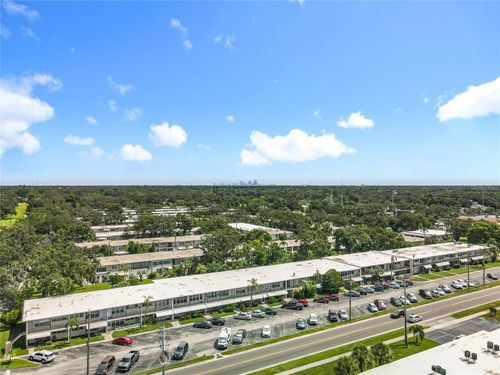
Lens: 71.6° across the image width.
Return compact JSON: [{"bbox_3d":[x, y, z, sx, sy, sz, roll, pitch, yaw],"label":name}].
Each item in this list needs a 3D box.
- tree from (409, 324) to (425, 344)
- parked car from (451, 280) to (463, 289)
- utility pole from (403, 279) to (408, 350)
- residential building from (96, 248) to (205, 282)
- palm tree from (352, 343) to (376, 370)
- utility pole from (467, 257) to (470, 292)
[{"bbox_3d":[35.600,31.440,74.000,3.500,4.100,3.500,0,0,-28],"label":"tree"},{"bbox_3d":[68.940,32.410,114.980,1.850,1.600,4.700,0,0,7],"label":"parked car"},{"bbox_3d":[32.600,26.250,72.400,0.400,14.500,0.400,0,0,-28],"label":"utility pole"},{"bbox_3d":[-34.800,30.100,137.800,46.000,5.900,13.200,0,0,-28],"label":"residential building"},{"bbox_3d":[19.900,30.730,61.000,4.300,5.700,4.300,0,0,-28],"label":"palm tree"},{"bbox_3d":[69.900,27.890,110.800,0.350,10.700,0.350,0,0,-28],"label":"utility pole"}]

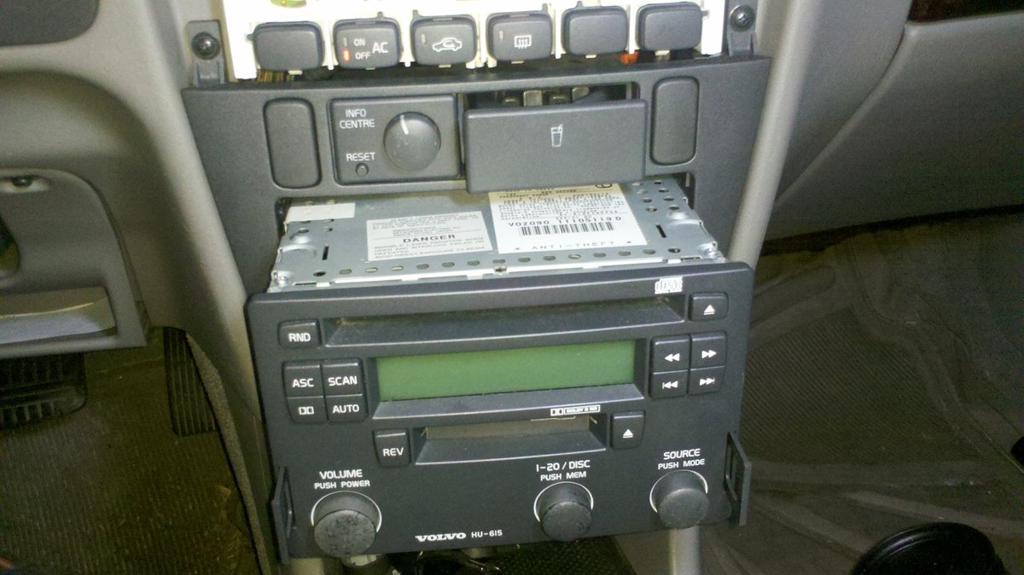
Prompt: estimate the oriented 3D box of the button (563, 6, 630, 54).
[{"bbox_3d":[0.035,-0.107,0.341,0.028,0.020,0.009,-4,26,-4],"label":"button"}]

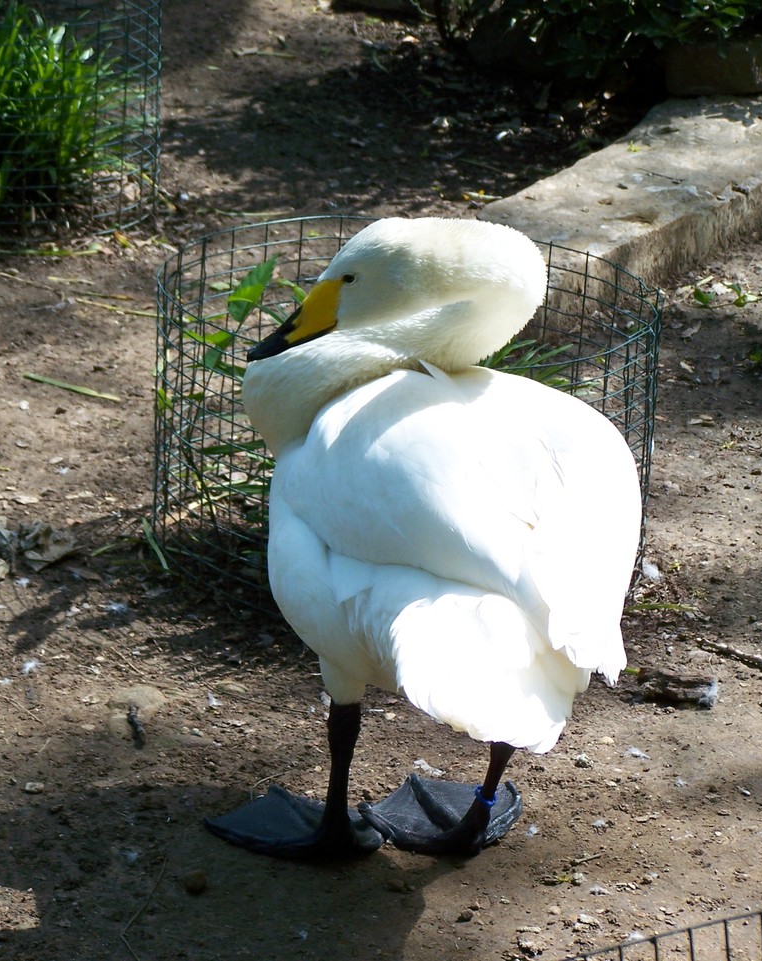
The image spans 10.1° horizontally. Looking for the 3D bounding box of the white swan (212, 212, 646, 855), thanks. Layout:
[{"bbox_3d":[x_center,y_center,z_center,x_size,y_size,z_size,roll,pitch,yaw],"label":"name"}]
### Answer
[{"bbox_3d":[0.050,0.073,4.101,0.355,0.540,0.670,-5,21,-22],"label":"white swan"}]

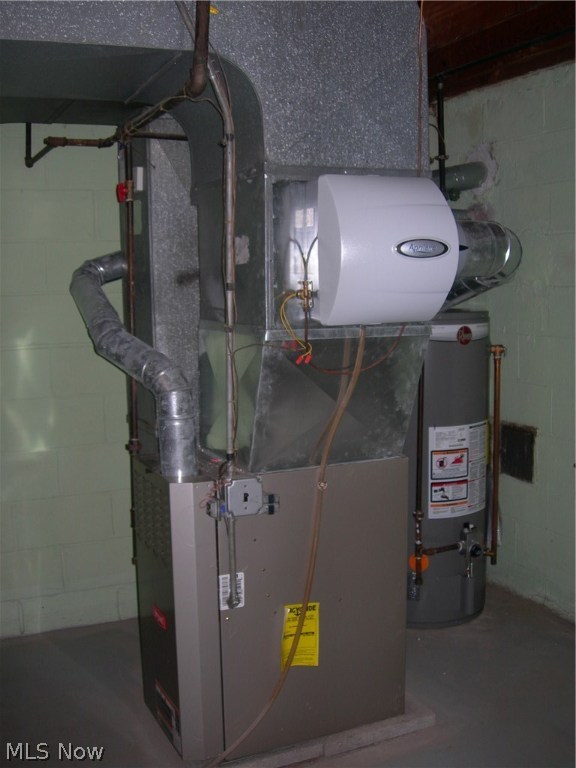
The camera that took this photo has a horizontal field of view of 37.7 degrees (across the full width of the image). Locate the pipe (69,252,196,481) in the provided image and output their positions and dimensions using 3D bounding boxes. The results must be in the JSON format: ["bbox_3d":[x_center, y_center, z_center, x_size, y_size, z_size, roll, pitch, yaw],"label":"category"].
[{"bbox_3d":[-0.534,-0.117,2.782,0.320,0.630,1.050,-5,10,-23],"label":"pipe"}]

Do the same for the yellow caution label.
[{"bbox_3d":[0.042,0.760,2.530,0.117,0.204,0.008,-5,10,-23],"label":"yellow caution label"}]

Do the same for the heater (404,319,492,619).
[{"bbox_3d":[0.586,0.337,3.591,0.535,1.265,0.565,-1,9,0],"label":"heater"}]

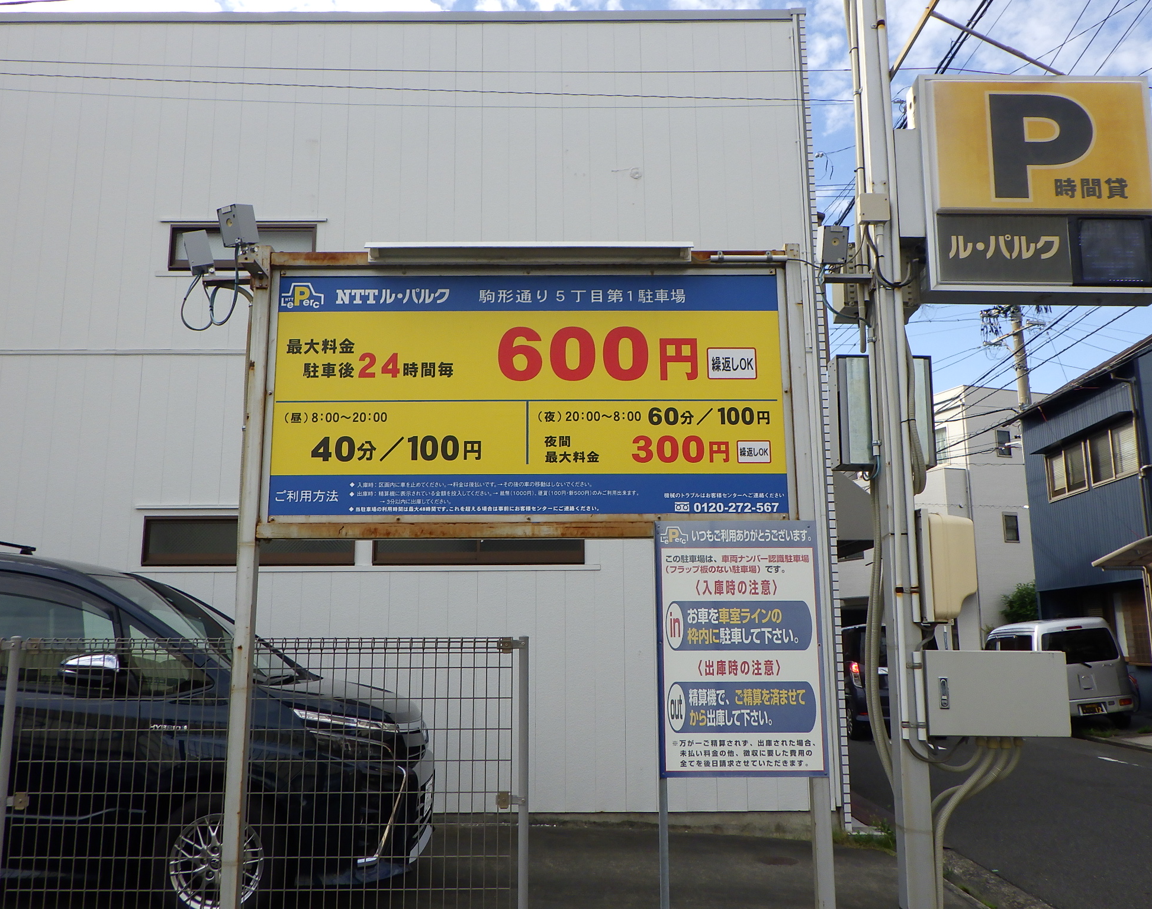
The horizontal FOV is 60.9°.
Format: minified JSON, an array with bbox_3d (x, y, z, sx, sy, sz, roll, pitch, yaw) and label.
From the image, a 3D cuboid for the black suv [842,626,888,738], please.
[{"bbox_3d":[4.946,3.757,16.480,1.475,1.750,3.395,-1,-11,2],"label":"black suv"}]

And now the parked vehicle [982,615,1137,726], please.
[{"bbox_3d":[8.473,3.937,17.715,1.475,1.875,3.395,-6,-11,4],"label":"parked vehicle"}]

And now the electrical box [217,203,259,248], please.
[{"bbox_3d":[-1.251,-0.846,3.640,0.100,0.147,0.082,-6,6,32],"label":"electrical box"}]

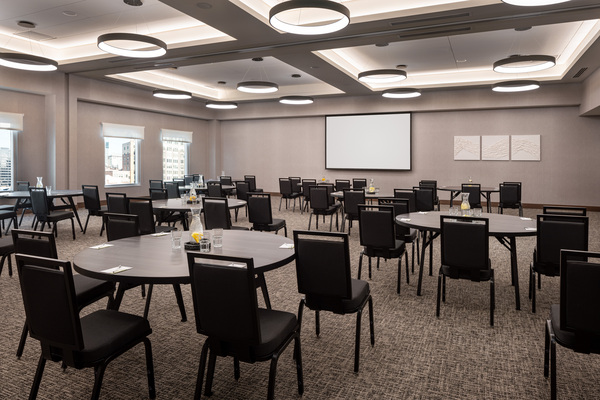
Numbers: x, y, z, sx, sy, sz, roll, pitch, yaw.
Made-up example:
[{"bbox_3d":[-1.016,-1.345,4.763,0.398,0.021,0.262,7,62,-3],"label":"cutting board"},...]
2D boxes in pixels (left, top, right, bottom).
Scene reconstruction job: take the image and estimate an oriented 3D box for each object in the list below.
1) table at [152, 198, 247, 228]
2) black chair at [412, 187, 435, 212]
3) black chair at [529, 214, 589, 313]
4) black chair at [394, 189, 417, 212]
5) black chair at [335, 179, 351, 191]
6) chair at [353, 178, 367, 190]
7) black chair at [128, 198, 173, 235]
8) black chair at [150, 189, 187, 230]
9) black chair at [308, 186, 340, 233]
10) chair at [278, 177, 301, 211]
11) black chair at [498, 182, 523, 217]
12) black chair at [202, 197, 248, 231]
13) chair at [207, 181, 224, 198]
[{"bbox_3d":[-1.550,0.424,6.053,1.494,0.750,1.494,0,5,0],"label":"table"},{"bbox_3d":[2.278,0.225,7.253,0.470,0.915,0.535,2,5,23],"label":"black chair"},{"bbox_3d":[2.344,0.566,3.602,0.460,0.900,0.550,3,6,33],"label":"black chair"},{"bbox_3d":[1.852,0.261,6.829,0.460,0.900,0.550,3,6,26],"label":"black chair"},{"bbox_3d":[1.159,-0.038,9.945,0.470,0.915,0.535,2,6,26],"label":"black chair"},{"bbox_3d":[1.724,-0.120,10.974,0.460,0.900,0.550,2,6,26],"label":"chair"},{"bbox_3d":[-1.871,0.419,5.139,0.460,0.900,0.550,2,6,20],"label":"black chair"},{"bbox_3d":[-2.200,0.262,6.770,0.460,0.900,0.550,3,6,25],"label":"black chair"},{"bbox_3d":[0.461,0.162,7.843,0.460,0.900,0.550,2,6,23],"label":"black chair"},{"bbox_3d":[-0.273,-0.135,11.197,0.460,0.900,0.550,3,6,28],"label":"chair"},{"bbox_3d":[4.403,0.109,8.438,0.460,0.900,0.550,2,6,23],"label":"black chair"},{"bbox_3d":[-0.991,0.407,5.413,0.460,0.900,0.550,2,6,23],"label":"black chair"},{"bbox_3d":[-1.748,0.061,8.935,0.470,0.915,0.535,2,6,25],"label":"chair"}]

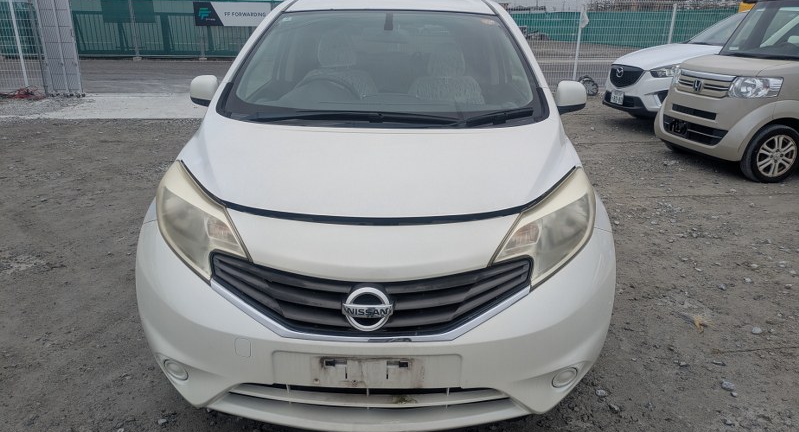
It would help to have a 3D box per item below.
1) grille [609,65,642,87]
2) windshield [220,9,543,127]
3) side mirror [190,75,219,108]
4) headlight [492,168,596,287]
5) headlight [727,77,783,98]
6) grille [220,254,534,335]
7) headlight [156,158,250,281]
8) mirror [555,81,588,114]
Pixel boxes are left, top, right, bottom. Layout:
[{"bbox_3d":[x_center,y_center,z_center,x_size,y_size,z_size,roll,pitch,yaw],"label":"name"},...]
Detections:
[{"bbox_3d":[2.985,-1.861,7.662,0.150,0.310,0.760,-3,19,-10],"label":"grille"},{"bbox_3d":[-0.060,-0.659,2.674,1.400,0.140,0.940,1,46,1],"label":"windshield"},{"bbox_3d":[-0.920,-0.599,2.812,0.190,0.160,0.140,1,19,1],"label":"side mirror"},{"bbox_3d":[0.466,0.036,1.866,0.410,0.290,0.500,1,19,1],"label":"headlight"},{"bbox_3d":[3.253,-1.175,5.262,0.320,0.190,0.280,-3,19,-10],"label":"headlight"},{"bbox_3d":[-0.091,0.228,1.659,0.970,0.200,0.200,1,19,1],"label":"grille"},{"bbox_3d":[-0.634,0.019,1.885,0.410,0.290,0.500,1,19,1],"label":"headlight"},{"bbox_3d":[0.803,-0.573,2.782,0.190,0.160,0.140,1,19,1],"label":"mirror"}]

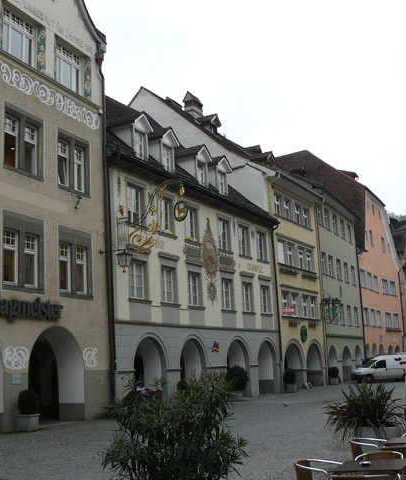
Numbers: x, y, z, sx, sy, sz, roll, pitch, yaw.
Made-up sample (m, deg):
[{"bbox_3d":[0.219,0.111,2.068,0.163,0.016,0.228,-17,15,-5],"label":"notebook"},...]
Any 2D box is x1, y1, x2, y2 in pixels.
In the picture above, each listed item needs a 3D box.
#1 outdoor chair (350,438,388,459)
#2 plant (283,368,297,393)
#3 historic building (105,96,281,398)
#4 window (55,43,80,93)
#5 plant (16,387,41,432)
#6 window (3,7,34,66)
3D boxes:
[{"bbox_3d":[2.017,2.717,7.843,0.540,0.730,0.550,-6,-11,16],"label":"outdoor chair"},{"bbox_3d":[4.852,7.843,37.097,0.740,1.280,0.740,-9,-12,28],"label":"plant"},{"bbox_3d":[-6.147,-0.589,35.762,16.000,18.400,15.300,-9,-12,28],"label":"historic building"},{"bbox_3d":[-5.098,-6.526,25.251,0.150,1.600,1.500,-8,-12,27],"label":"window"},{"bbox_3d":[-5.059,4.980,19.442,0.640,1.270,0.640,-8,-12,24],"label":"plant"},{"bbox_3d":[-6.069,-6.641,21.947,0.180,1.599,1.546,-8,-12,24],"label":"window"}]

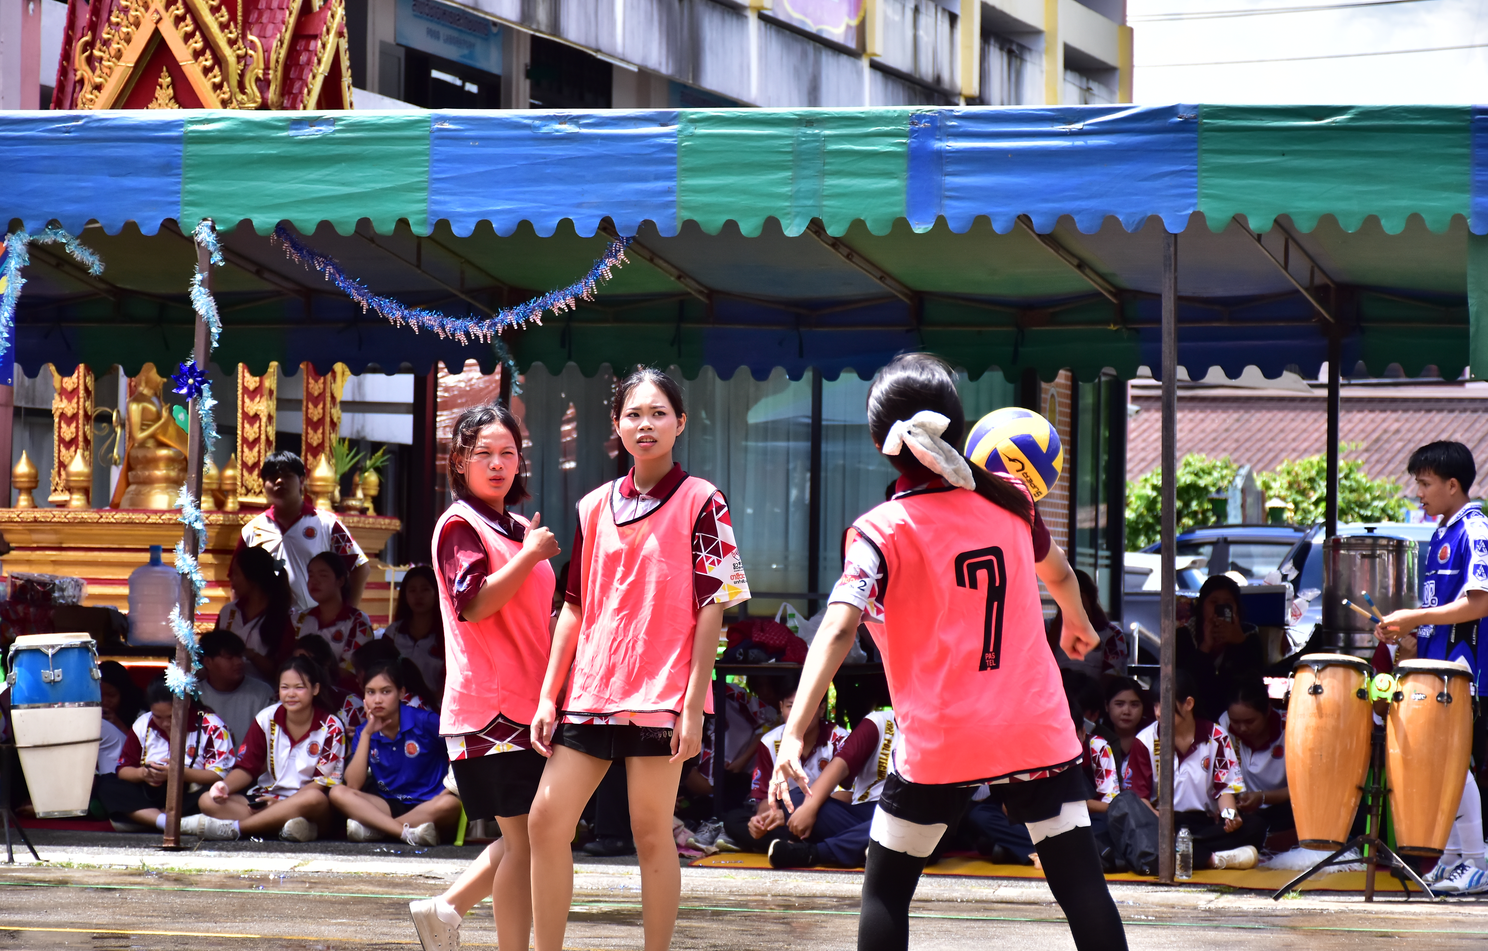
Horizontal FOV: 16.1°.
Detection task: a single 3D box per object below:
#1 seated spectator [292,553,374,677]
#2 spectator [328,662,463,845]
[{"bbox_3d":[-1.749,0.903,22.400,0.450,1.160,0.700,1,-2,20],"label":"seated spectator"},{"bbox_3d":[-1.424,1.129,21.400,0.550,0.760,0.670,1,-1,9],"label":"spectator"}]

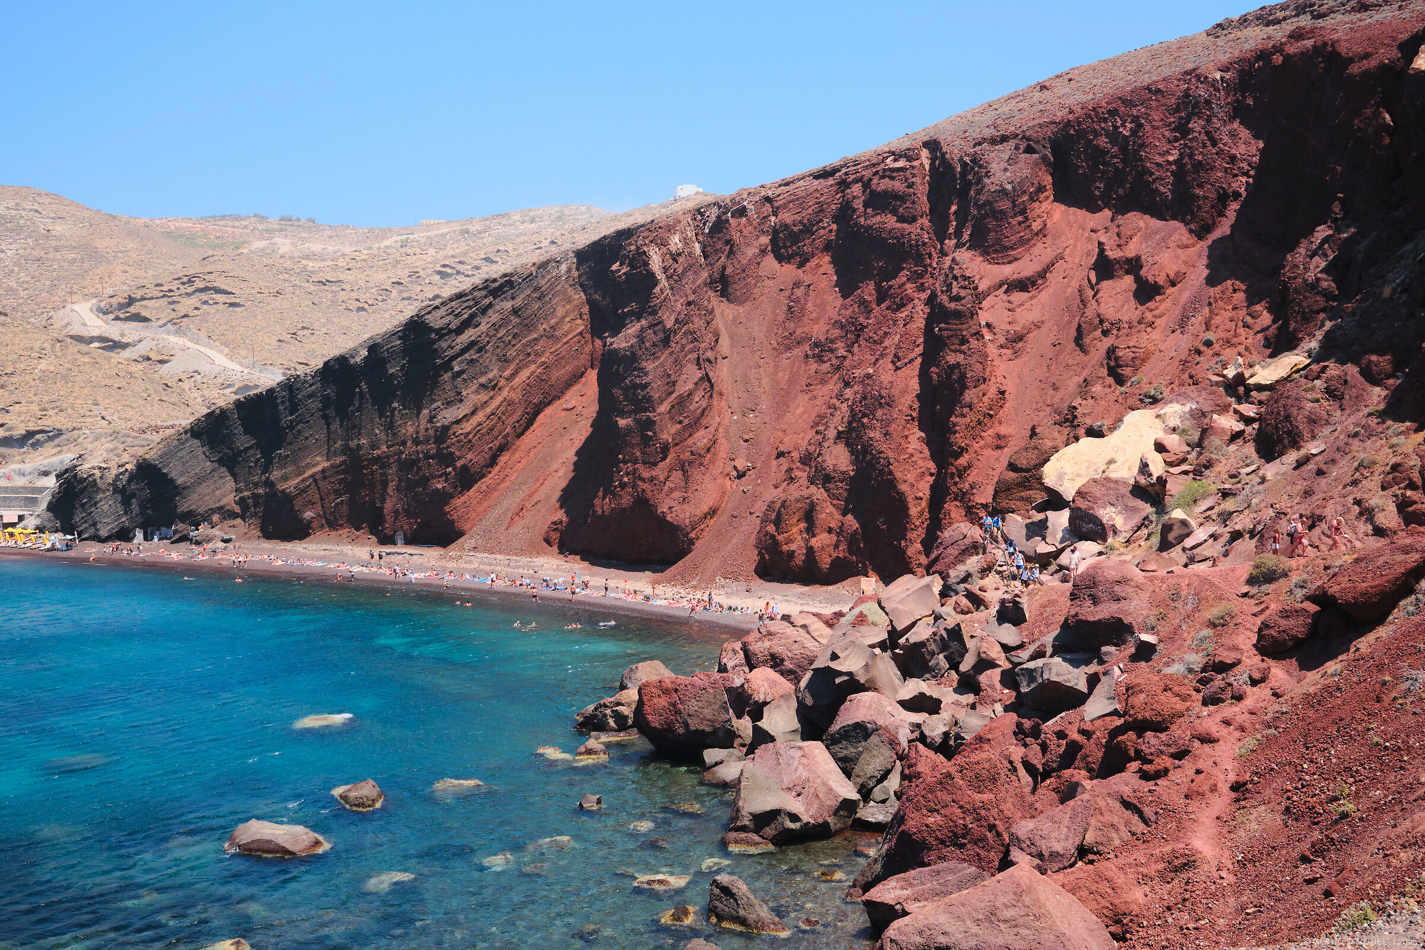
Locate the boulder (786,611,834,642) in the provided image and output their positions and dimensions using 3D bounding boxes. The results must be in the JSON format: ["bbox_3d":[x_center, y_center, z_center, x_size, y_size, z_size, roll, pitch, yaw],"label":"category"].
[{"bbox_3d":[6.543,10.281,92.000,3.480,2.270,2.800,0,0,4],"label":"boulder"}]

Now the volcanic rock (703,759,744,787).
[{"bbox_3d":[0.525,12.215,56.800,1.700,1.100,1.400,0,0,1],"label":"volcanic rock"}]

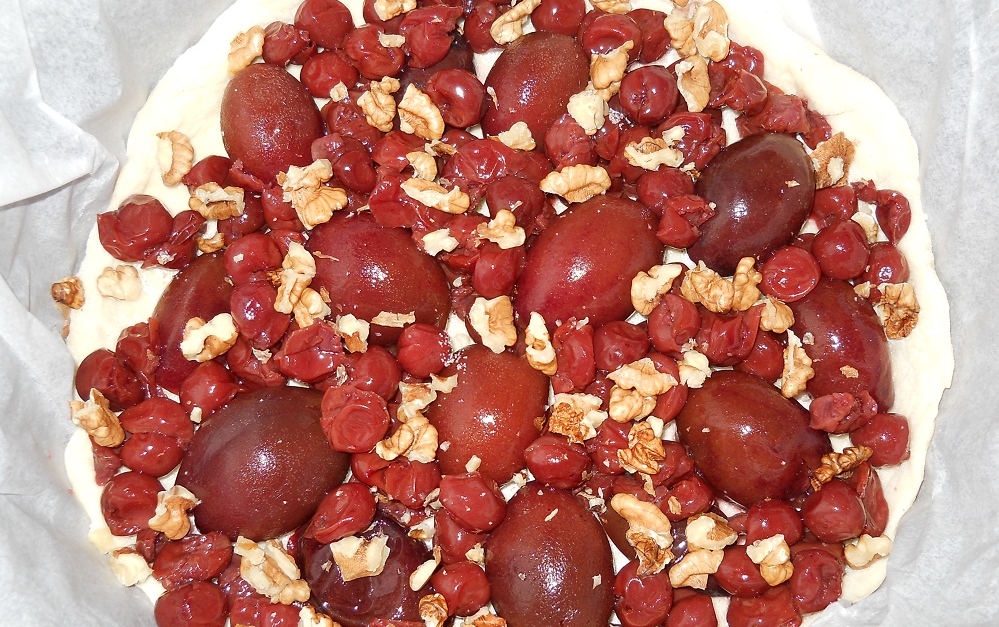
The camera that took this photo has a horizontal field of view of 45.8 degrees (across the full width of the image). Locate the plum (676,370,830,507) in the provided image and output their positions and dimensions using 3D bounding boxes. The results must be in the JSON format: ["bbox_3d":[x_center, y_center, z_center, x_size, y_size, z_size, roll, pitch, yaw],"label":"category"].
[{"bbox_3d":[0.074,0.036,0.346,0.047,0.019,0.036,36,80,12],"label":"plum"}]

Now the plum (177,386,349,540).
[{"bbox_3d":[-0.071,0.043,0.350,0.053,0.022,0.043,-30,75,-5],"label":"plum"}]

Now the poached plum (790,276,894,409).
[{"bbox_3d":[0.102,0.008,0.353,0.032,0.016,0.046,-25,74,-4],"label":"poached plum"}]

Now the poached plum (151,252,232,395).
[{"bbox_3d":[-0.094,0.002,0.366,0.033,0.017,0.048,23,77,9],"label":"poached plum"}]

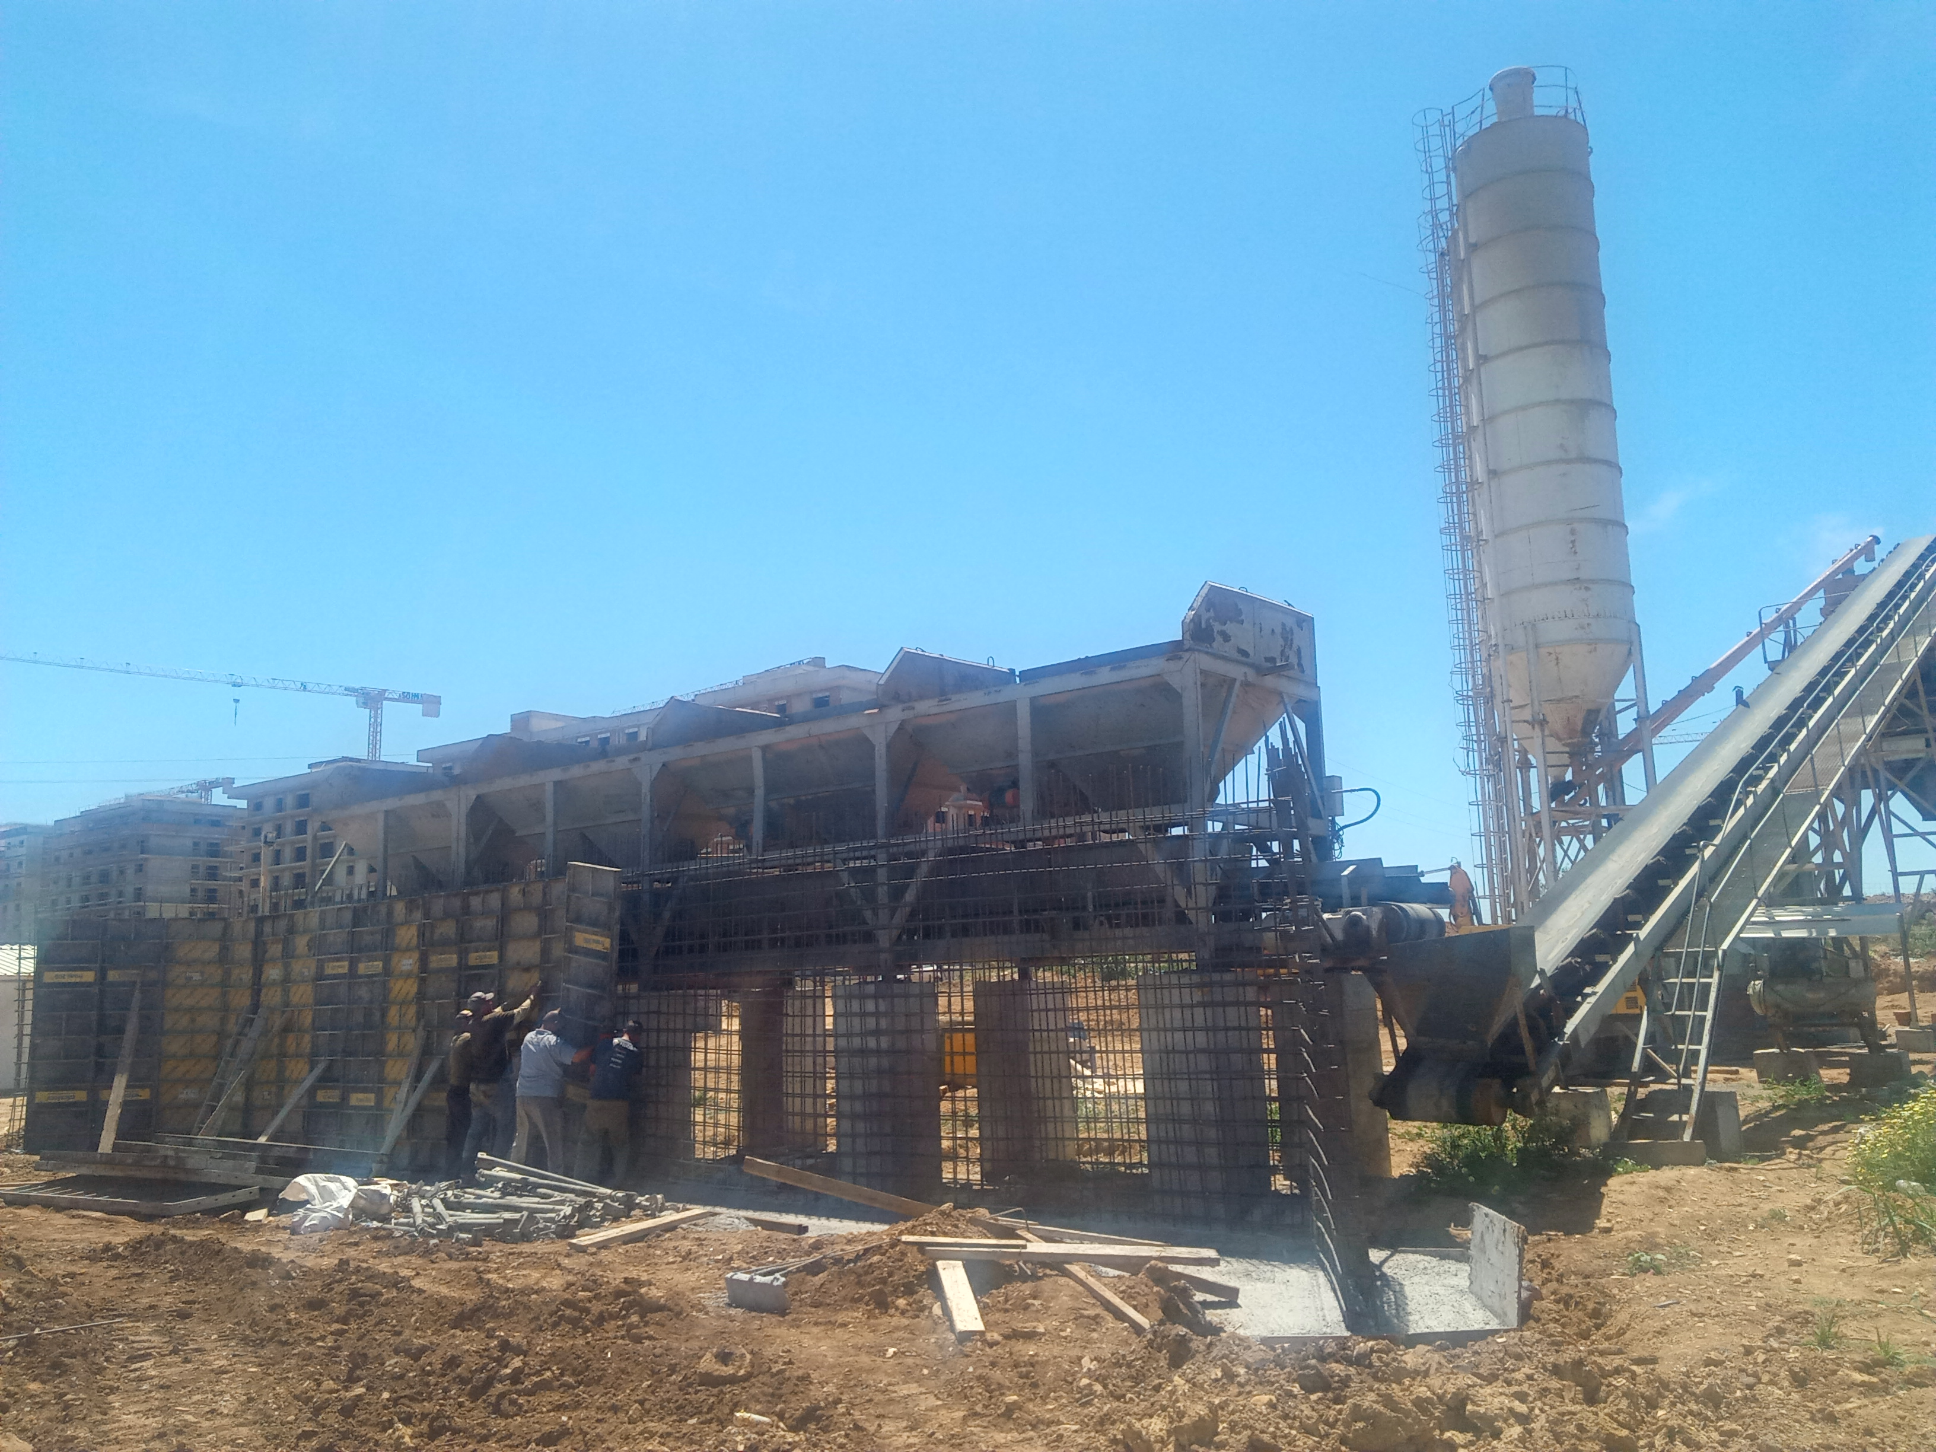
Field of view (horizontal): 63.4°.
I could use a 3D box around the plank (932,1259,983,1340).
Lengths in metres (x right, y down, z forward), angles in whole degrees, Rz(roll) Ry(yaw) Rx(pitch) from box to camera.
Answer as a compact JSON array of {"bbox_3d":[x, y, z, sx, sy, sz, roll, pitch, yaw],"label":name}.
[{"bbox_3d":[-0.036,2.821,7.743,0.130,0.040,0.823,-1,4,-8],"label":"plank"}]

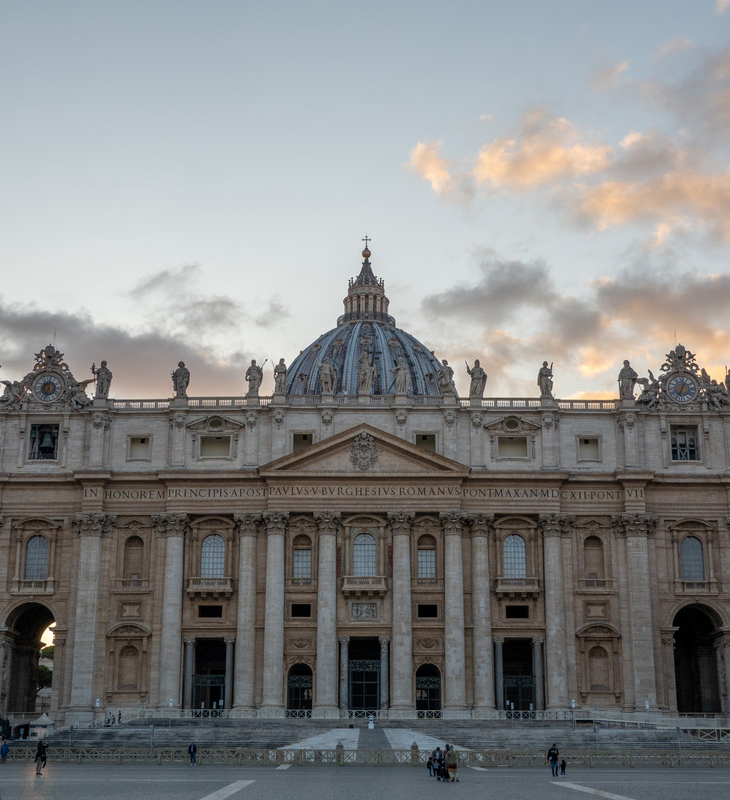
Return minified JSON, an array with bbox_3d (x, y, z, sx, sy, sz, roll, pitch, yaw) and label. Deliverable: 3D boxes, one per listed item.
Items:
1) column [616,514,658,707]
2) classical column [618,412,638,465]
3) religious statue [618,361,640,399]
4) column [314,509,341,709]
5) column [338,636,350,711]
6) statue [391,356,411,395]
[{"bbox_3d":[39.780,30.780,180.520,4.240,27.950,2.200,0,-15,0],"label":"column"},{"bbox_3d":[39.810,6.160,186.850,2.580,8.530,1.100,0,-15,0],"label":"classical column"},{"bbox_3d":[39.556,-2.992,185.140,2.900,6.102,1.900,0,-14,0],"label":"religious statue"},{"bbox_3d":[-5.292,29.799,174.347,3.550,28.285,3.500,0,-14,0],"label":"column"},{"bbox_3d":[-2.820,38.270,171.070,1.480,10.700,1.480,0,-16,1],"label":"column"},{"bbox_3d":[5.400,-3.650,185.140,2.600,5.860,1.900,0,-15,0],"label":"statue"}]

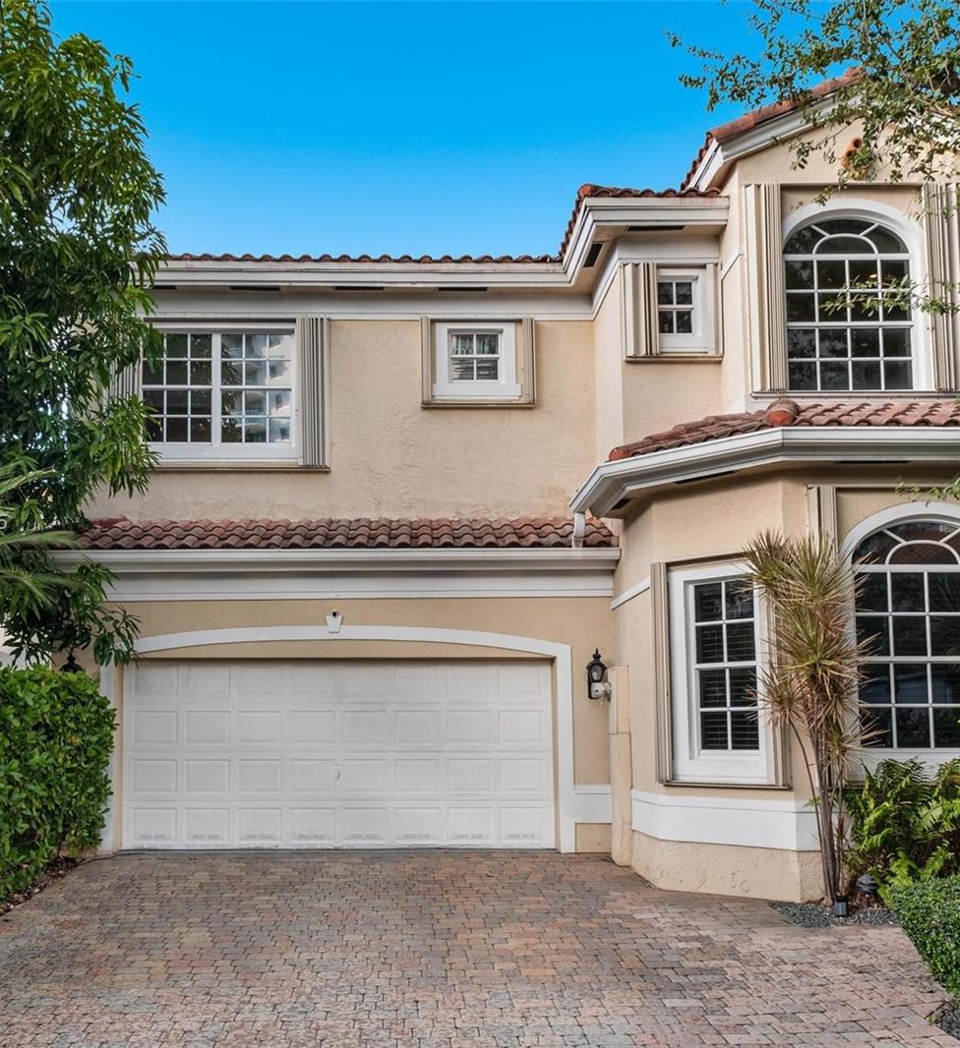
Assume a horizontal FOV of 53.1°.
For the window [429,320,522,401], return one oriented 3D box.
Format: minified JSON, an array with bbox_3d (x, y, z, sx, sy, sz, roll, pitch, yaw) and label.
[{"bbox_3d":[-0.053,-2.023,11.900,1.140,0.980,0.150,-1,-5,0],"label":"window"}]

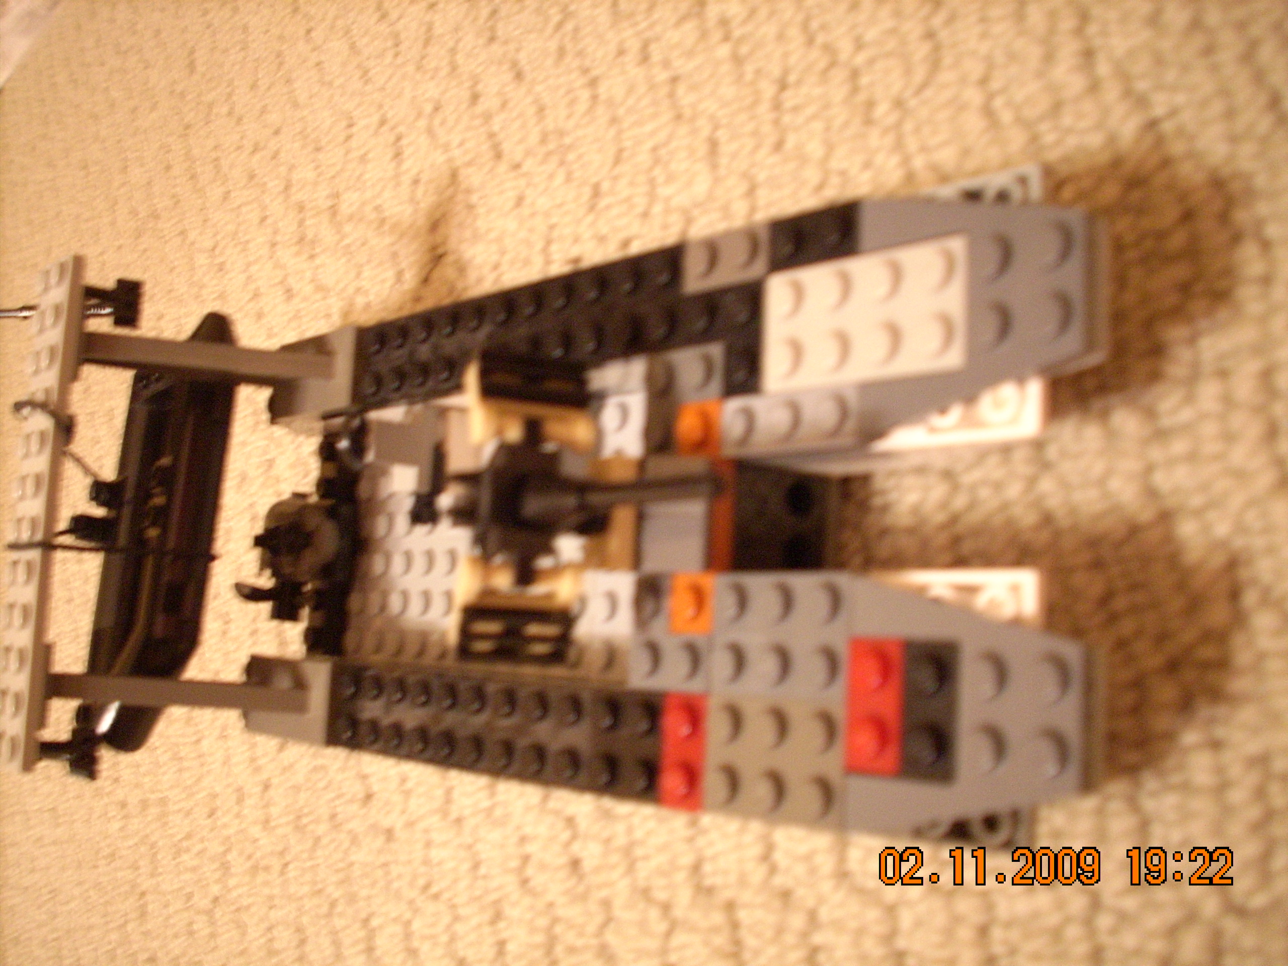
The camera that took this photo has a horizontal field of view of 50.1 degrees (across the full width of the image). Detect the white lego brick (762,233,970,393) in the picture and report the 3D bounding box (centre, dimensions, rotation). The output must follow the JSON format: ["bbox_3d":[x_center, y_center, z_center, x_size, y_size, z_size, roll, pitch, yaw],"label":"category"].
[{"bbox_3d":[0.028,-0.021,0.176,0.032,0.005,0.016,-4,80,47],"label":"white lego brick"}]

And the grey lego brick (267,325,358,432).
[{"bbox_3d":[-0.063,-0.021,0.277,0.030,0.009,0.016,-5,80,46],"label":"grey lego brick"}]

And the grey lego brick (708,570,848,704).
[{"bbox_3d":[0.018,0.020,0.181,0.024,0.006,0.016,-5,80,46],"label":"grey lego brick"}]

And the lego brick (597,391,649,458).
[{"bbox_3d":[-0.003,-0.010,0.238,0.009,0.006,0.010,-5,80,46],"label":"lego brick"}]

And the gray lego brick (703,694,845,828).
[{"bbox_3d":[0.017,0.036,0.179,0.024,0.005,0.016,-4,80,47],"label":"gray lego brick"}]

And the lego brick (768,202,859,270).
[{"bbox_3d":[0.024,-0.032,0.185,0.016,0.006,0.008,-5,80,46],"label":"lego brick"}]

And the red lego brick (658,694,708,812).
[{"bbox_3d":[0.006,0.037,0.191,0.008,0.006,0.016,-5,80,46],"label":"red lego brick"}]

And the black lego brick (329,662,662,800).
[{"bbox_3d":[-0.027,0.039,0.225,0.088,0.005,0.016,-4,80,47],"label":"black lego brick"}]

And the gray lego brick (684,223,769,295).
[{"bbox_3d":[0.012,-0.032,0.195,0.016,0.005,0.008,-4,80,47],"label":"gray lego brick"}]

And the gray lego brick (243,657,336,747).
[{"bbox_3d":[-0.066,0.043,0.270,0.030,0.009,0.016,-5,80,46],"label":"gray lego brick"}]

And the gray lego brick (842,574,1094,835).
[{"bbox_3d":[0.037,0.026,0.160,0.032,0.005,0.032,-4,80,47],"label":"gray lego brick"}]

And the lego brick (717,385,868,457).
[{"bbox_3d":[0.019,-0.008,0.184,0.024,0.005,0.008,-4,80,47],"label":"lego brick"}]

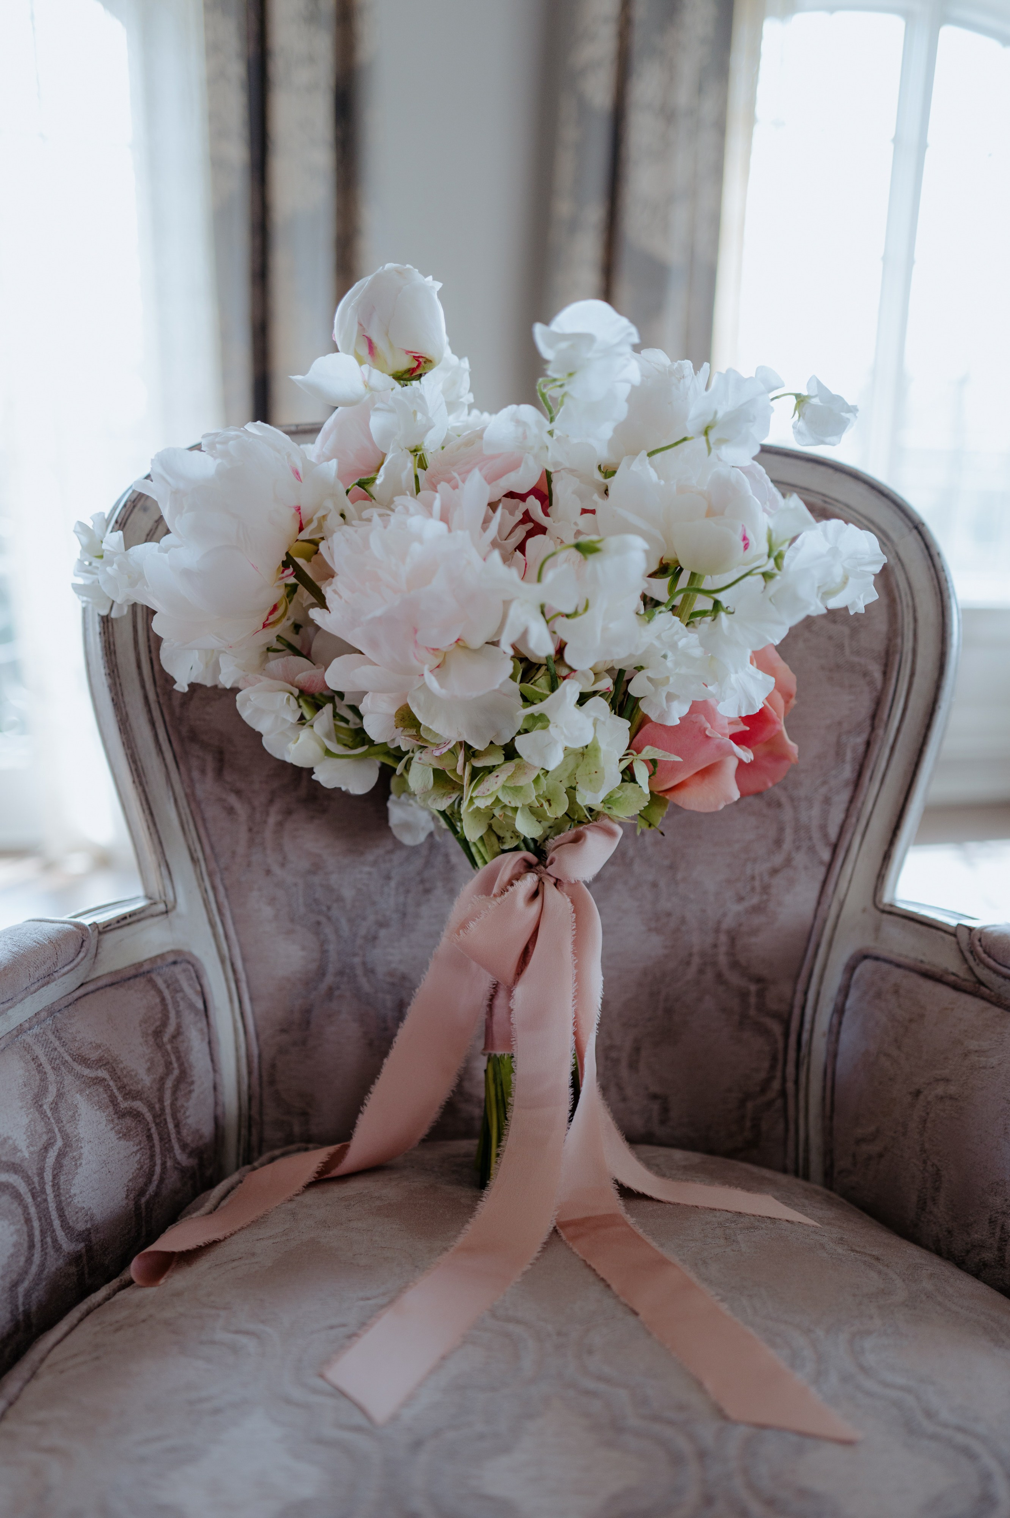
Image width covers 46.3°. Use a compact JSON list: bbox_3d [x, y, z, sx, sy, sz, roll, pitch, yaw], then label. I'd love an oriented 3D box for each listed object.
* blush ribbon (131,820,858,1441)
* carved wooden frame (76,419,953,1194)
[{"bbox_3d":[-0.004,0.198,0.697,0.440,0.285,0.220,1,14,-2],"label":"blush ribbon"},{"bbox_3d":[0.011,0.041,0.818,0.635,0.550,0.130,1,4,-2],"label":"carved wooden frame"}]

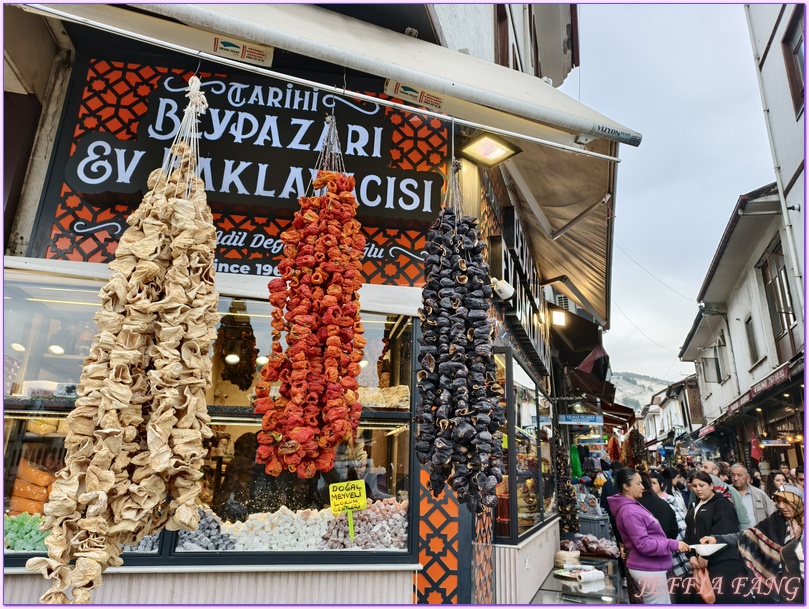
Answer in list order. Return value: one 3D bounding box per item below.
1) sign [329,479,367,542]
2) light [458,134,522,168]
[{"bbox_3d":[-0.235,0.902,2.336,0.153,0.247,0.008,-5,-15,-11],"label":"sign"},{"bbox_3d":[0.453,-0.844,2.882,0.275,0.055,0.227,13,-20,-36],"label":"light"}]

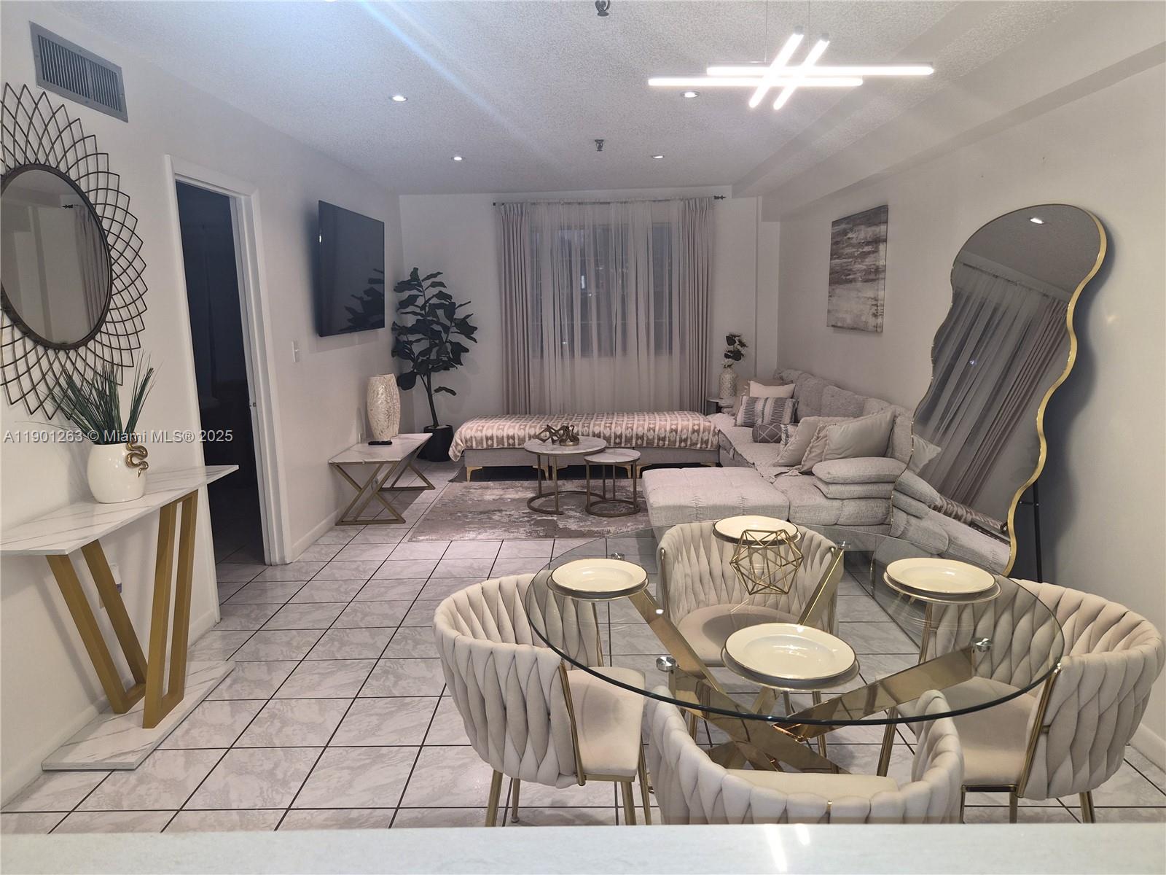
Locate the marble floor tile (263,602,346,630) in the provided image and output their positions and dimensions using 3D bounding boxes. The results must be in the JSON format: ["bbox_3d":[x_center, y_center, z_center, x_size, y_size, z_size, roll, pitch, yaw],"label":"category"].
[{"bbox_3d":[-1.351,0.878,3.795,0.325,0.010,0.325,-1,10,1],"label":"marble floor tile"}]

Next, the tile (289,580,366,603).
[{"bbox_3d":[-1.346,0.822,4.120,0.325,0.010,0.325,-1,10,1],"label":"tile"}]

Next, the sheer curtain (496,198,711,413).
[{"bbox_3d":[0.233,-1.017,7.361,2.000,2.370,0.120,-1,10,1],"label":"sheer curtain"}]

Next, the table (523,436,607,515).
[{"bbox_3d":[-0.126,0.261,5.731,0.630,0.440,0.630,-1,10,1],"label":"table"}]

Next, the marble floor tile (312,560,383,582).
[{"bbox_3d":[-1.298,0.744,4.312,0.314,0.013,0.314,-1,10,1],"label":"marble floor tile"}]

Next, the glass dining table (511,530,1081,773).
[{"bbox_3d":[0.474,0.755,1.988,1.240,0.755,1.240,-1,10,1],"label":"glass dining table"}]

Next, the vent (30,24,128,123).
[{"bbox_3d":[-1.762,-1.280,2.749,0.025,0.200,0.498,-1,10,1],"label":"vent"}]

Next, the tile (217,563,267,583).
[{"bbox_3d":[-1.964,0.764,4.367,0.318,0.010,0.318,-1,10,1],"label":"tile"}]

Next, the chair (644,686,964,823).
[{"bbox_3d":[0.380,0.829,1.390,0.550,0.760,0.550,0,10,8],"label":"chair"}]

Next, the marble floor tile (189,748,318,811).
[{"bbox_3d":[-1.012,1.062,2.413,0.314,0.013,0.314,-1,10,1],"label":"marble floor tile"}]

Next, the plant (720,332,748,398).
[{"bbox_3d":[1.366,-0.650,7.041,0.250,0.592,0.220,-1,10,1],"label":"plant"}]

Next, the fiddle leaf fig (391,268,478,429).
[{"bbox_3d":[-1.362,-0.807,7.291,0.700,1.560,0.680,-1,10,1],"label":"fiddle leaf fig"}]

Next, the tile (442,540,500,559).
[{"bbox_3d":[-0.676,0.698,4.758,0.325,0.010,0.325,-1,10,1],"label":"tile"}]

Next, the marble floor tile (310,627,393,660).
[{"bbox_3d":[-1.009,0.909,3.395,0.318,0.010,0.318,-1,10,1],"label":"marble floor tile"}]

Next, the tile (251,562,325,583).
[{"bbox_3d":[-1.618,0.752,4.319,0.314,0.013,0.314,-1,10,1],"label":"tile"}]

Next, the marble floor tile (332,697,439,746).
[{"bbox_3d":[-0.699,1.017,2.772,0.322,0.010,0.322,-1,10,1],"label":"marble floor tile"}]

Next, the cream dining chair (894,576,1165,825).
[{"bbox_3d":[0.980,0.752,1.781,0.500,0.760,0.550,-1,10,1],"label":"cream dining chair"}]

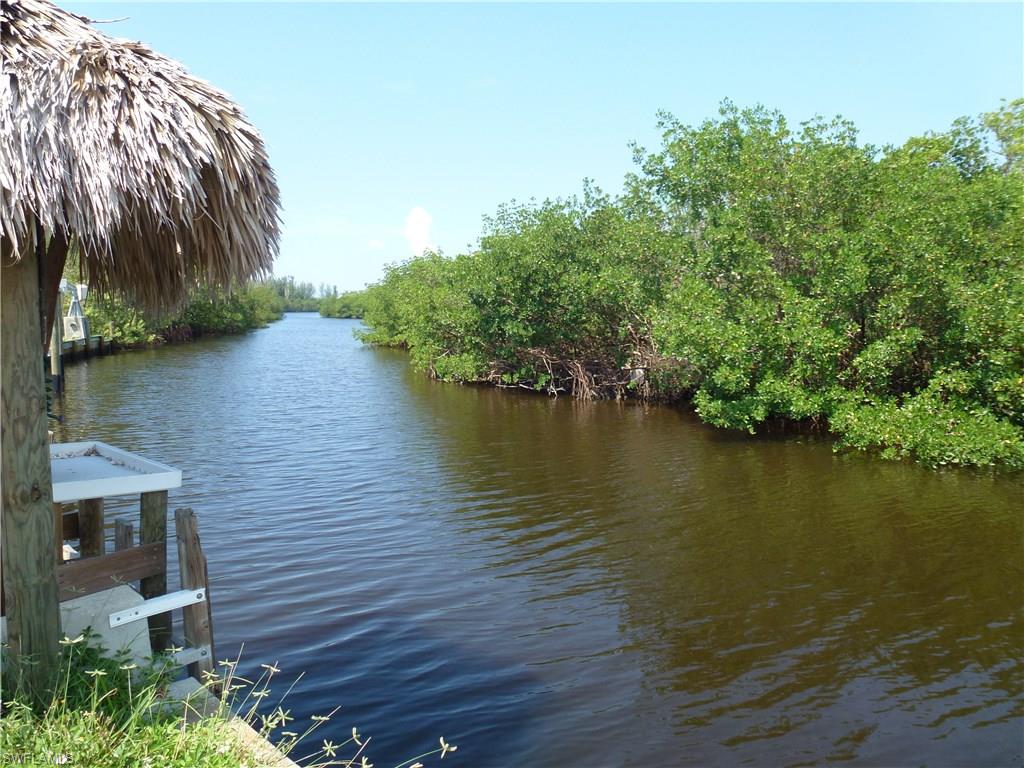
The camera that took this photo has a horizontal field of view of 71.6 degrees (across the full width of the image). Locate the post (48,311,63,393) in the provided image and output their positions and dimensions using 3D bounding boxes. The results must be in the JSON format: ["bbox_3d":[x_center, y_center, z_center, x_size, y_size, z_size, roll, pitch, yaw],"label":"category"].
[{"bbox_3d":[-12.803,-1.013,19.864,0.260,2.520,0.260,0,6,0],"label":"post"}]

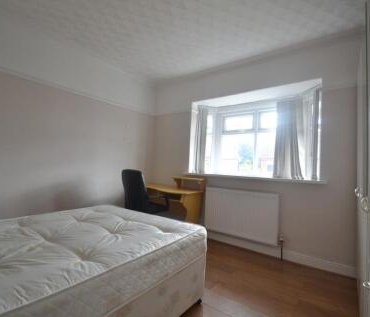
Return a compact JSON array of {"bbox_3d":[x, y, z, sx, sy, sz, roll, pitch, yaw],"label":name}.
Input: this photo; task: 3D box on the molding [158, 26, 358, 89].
[{"bbox_3d":[0.616,-1.238,2.691,2.758,0.090,0.085,1,0,34],"label":"molding"}]

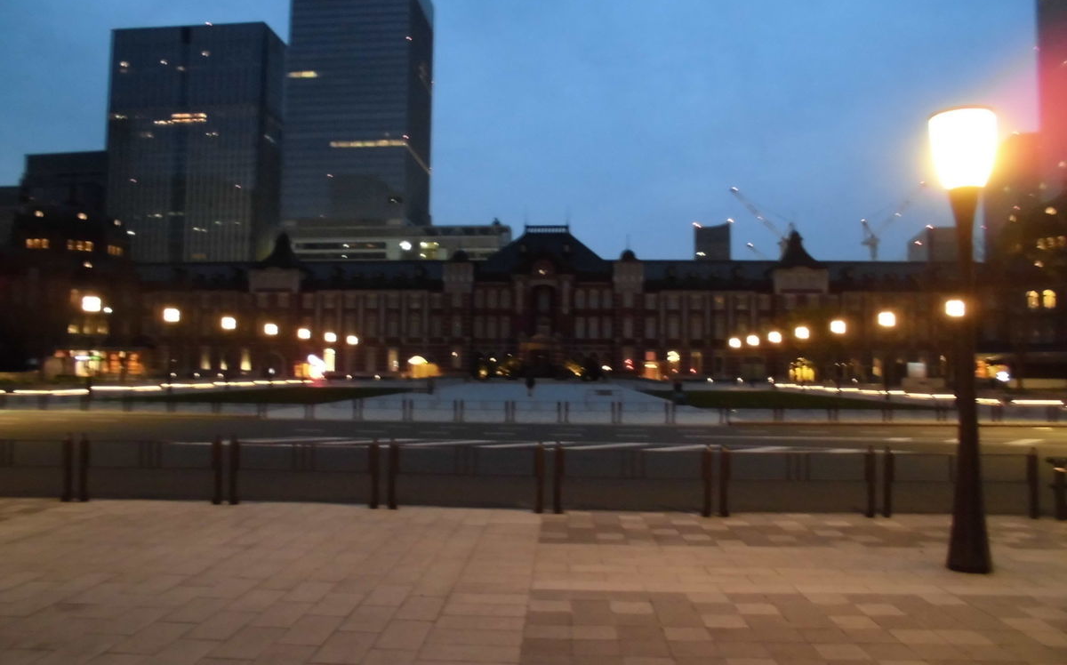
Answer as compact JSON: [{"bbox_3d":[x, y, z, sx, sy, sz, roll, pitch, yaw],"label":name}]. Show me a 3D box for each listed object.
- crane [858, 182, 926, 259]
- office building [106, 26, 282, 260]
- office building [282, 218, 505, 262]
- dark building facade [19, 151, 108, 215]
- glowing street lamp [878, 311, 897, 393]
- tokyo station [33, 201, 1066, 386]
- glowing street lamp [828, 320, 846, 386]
[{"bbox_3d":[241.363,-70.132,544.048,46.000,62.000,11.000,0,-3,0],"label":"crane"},{"bbox_3d":[-178.120,-67.283,421.708,82.000,178.000,32.000,0,-3,5],"label":"office building"},{"bbox_3d":[-68.874,-14.499,409.165,108.000,72.000,42.000,0,-3,4],"label":"office building"},{"bbox_3d":[-251.558,-35.961,432.200,56.000,116.000,40.000,0,-3,5],"label":"dark building facade"},{"bbox_3d":[23.370,1.576,52.989,0.800,5.700,0.800,0,-3,2],"label":"glowing street lamp"},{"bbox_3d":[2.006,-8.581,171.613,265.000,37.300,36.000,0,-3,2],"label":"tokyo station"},{"bbox_3d":[23.554,2.011,61.979,0.800,5.700,0.800,0,-3,2],"label":"glowing street lamp"}]

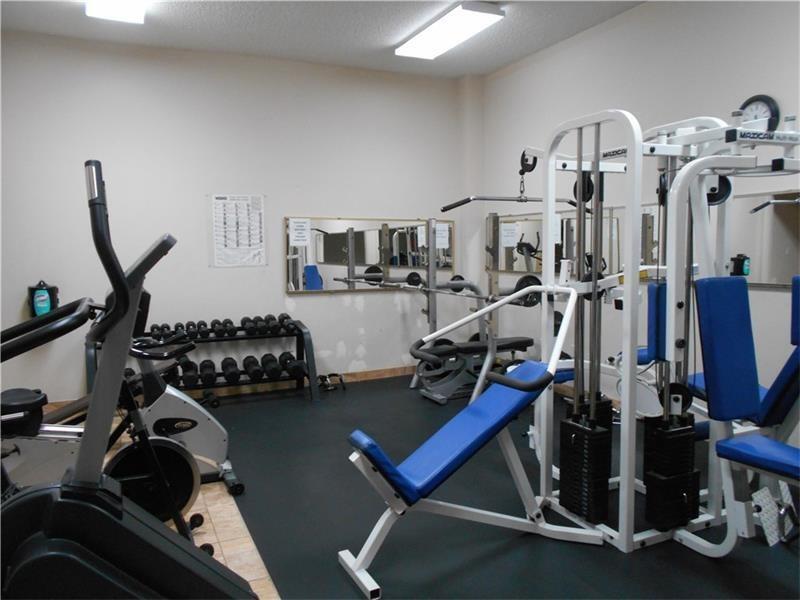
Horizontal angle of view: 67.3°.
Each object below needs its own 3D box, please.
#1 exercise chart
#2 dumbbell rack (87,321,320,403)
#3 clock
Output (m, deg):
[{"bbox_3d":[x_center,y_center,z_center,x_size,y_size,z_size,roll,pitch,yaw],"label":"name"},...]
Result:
[{"bbox_3d":[-1.610,-0.689,6.039,0.530,0.715,0.015,-4,6,-25],"label":"exercise chart"},{"bbox_3d":[-1.820,0.647,5.670,2.000,0.760,0.580,-4,6,-25],"label":"dumbbell rack"},{"bbox_3d":[2.353,-1.196,3.972,0.045,0.290,0.290,-4,6,-25],"label":"clock"}]

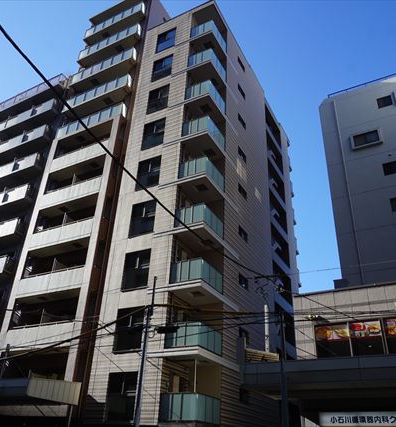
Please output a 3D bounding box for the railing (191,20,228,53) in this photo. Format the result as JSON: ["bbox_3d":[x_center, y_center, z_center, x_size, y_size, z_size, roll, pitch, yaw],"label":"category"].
[{"bbox_3d":[0.735,-12.129,29.927,1.730,1.070,2.153,-13,-35,24],"label":"railing"}]

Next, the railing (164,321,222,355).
[{"bbox_3d":[-0.168,5.631,18.890,1.730,1.070,2.153,-13,-35,24],"label":"railing"}]

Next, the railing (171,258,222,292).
[{"bbox_3d":[-0.039,3.094,20.467,1.730,1.070,2.153,-13,-35,24],"label":"railing"}]

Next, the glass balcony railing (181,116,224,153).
[{"bbox_3d":[0.348,-4.518,25.197,1.730,1.070,2.153,-13,-35,24],"label":"glass balcony railing"}]

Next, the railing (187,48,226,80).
[{"bbox_3d":[0.606,-9.592,28.351,1.730,1.070,2.153,-13,-35,24],"label":"railing"}]

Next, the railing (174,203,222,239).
[{"bbox_3d":[0.090,0.557,22.044,1.730,1.070,2.153,-13,-35,24],"label":"railing"}]

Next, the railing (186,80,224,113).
[{"bbox_3d":[0.477,-7.055,26.774,1.730,1.070,2.153,-13,-35,24],"label":"railing"}]

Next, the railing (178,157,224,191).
[{"bbox_3d":[0.219,-1.980,23.621,1.730,1.070,2.153,-13,-35,24],"label":"railing"}]

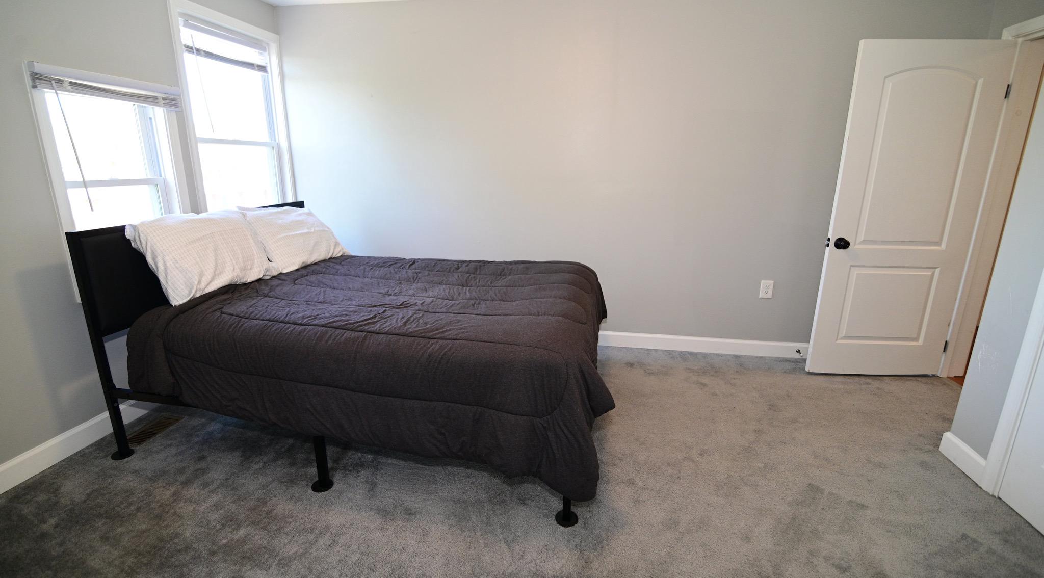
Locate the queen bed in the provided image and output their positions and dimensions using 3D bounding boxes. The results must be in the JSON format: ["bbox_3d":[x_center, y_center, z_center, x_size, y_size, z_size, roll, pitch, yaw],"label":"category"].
[{"bbox_3d":[-0.700,0.142,2.575,2.155,1.050,1.570,3,14,11],"label":"queen bed"}]

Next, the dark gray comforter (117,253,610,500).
[{"bbox_3d":[-0.566,0.260,2.603,2.130,0.570,1.680,3,14,11],"label":"dark gray comforter"}]

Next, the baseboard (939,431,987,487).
[{"bbox_3d":[2.001,0.763,2.098,0.016,0.106,0.280,3,14,12],"label":"baseboard"}]

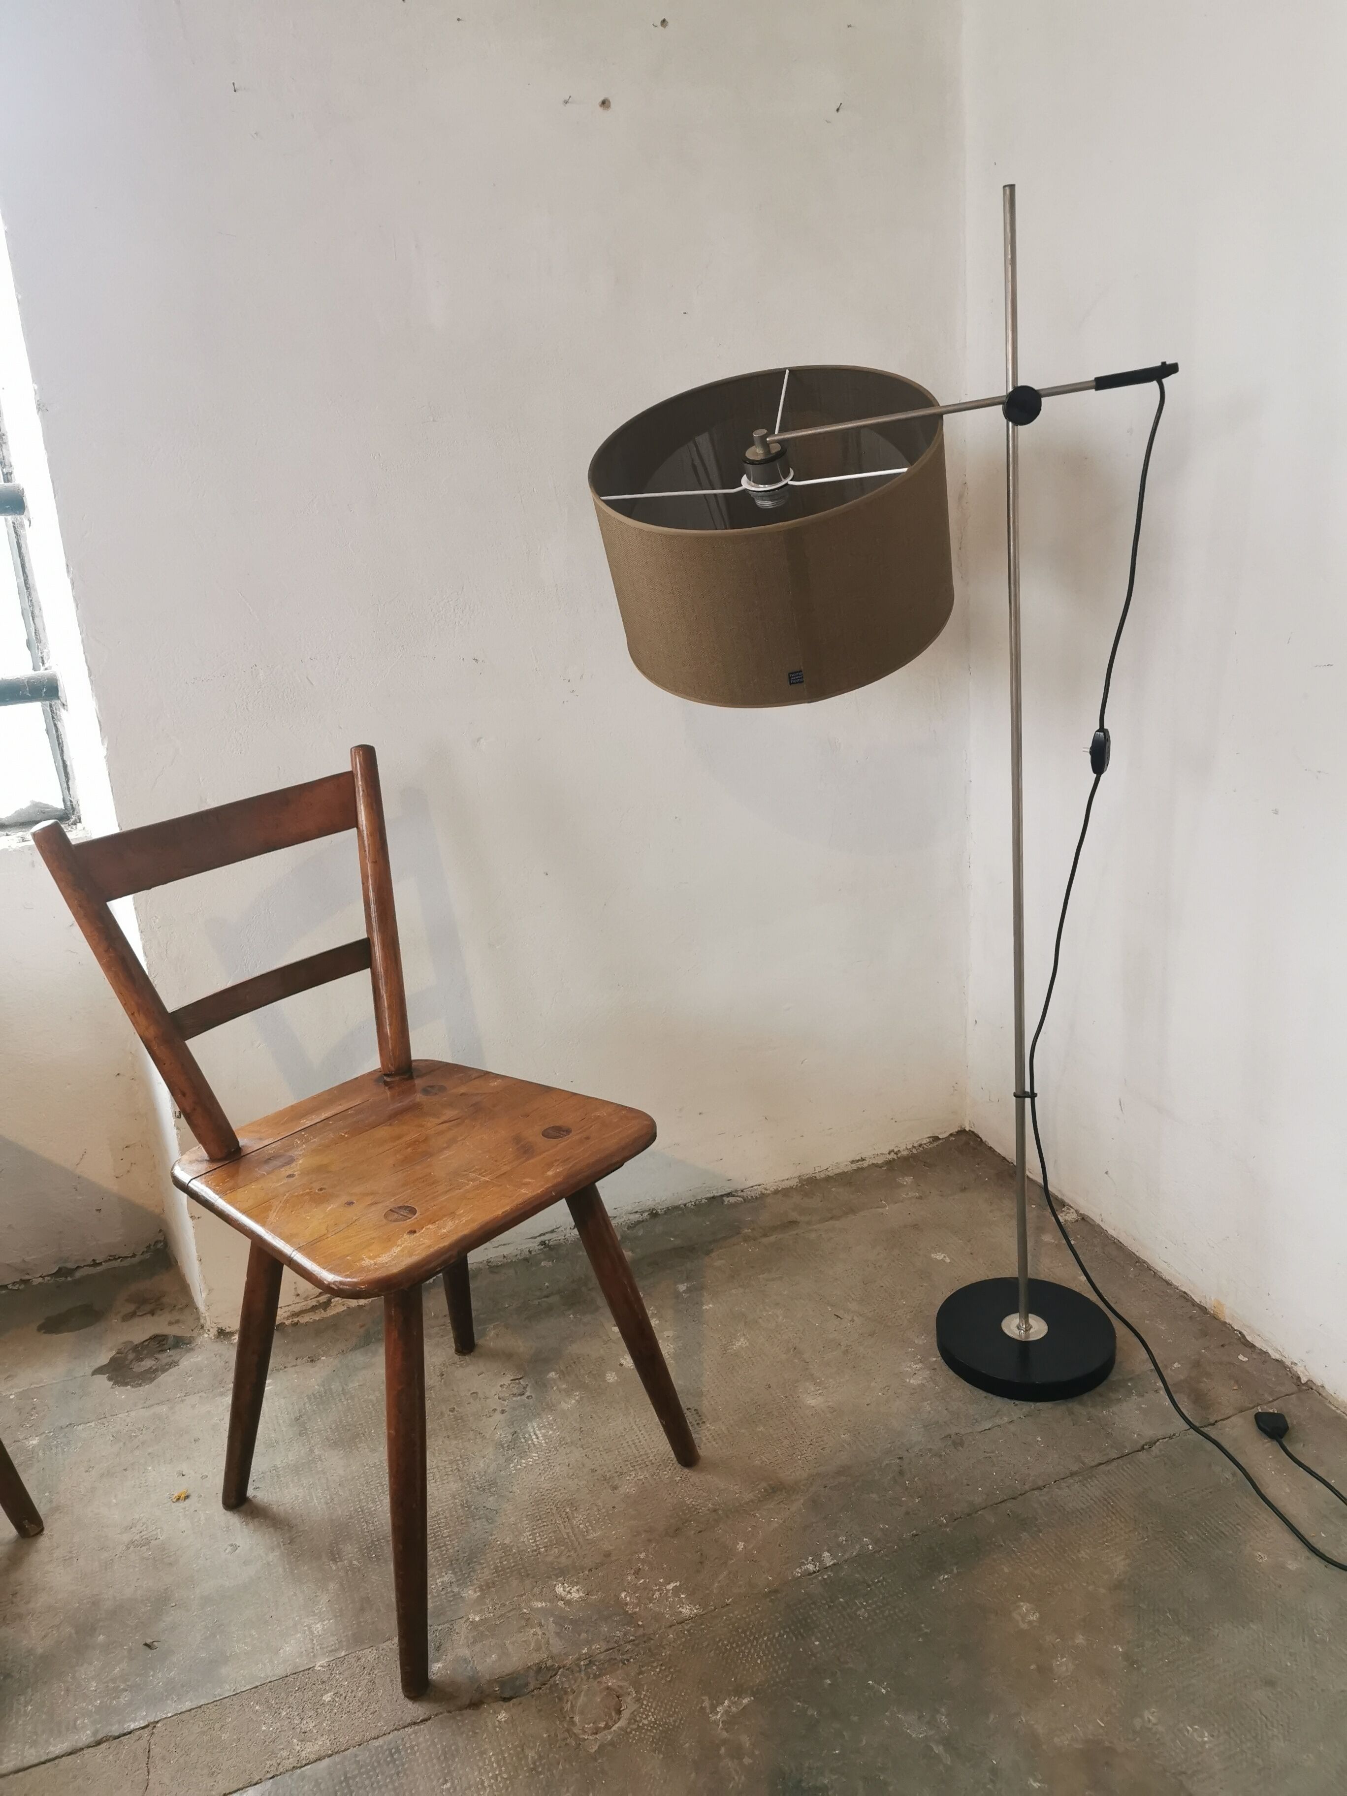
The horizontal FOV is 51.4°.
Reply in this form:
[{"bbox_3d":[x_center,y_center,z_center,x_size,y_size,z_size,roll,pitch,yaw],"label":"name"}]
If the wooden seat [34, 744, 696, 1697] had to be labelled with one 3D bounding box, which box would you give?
[{"bbox_3d":[-0.300,0.298,1.526,0.494,0.837,0.438,11,24,41],"label":"wooden seat"}]

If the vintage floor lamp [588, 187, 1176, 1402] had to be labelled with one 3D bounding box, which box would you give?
[{"bbox_3d":[0.254,-0.069,1.652,0.611,1.367,0.428,-3,18,7],"label":"vintage floor lamp"}]

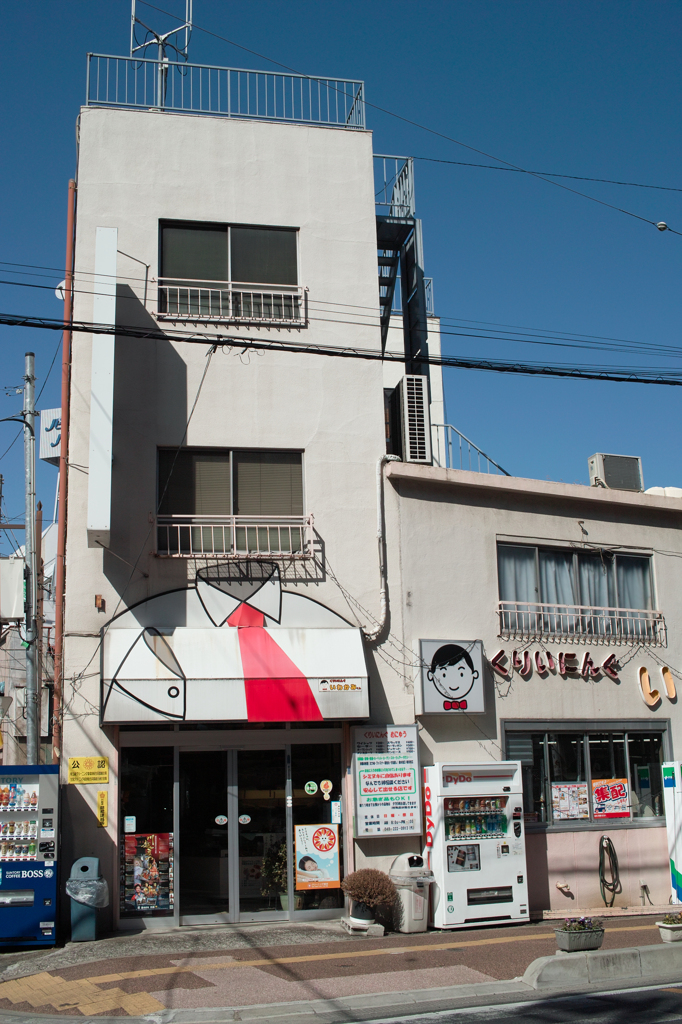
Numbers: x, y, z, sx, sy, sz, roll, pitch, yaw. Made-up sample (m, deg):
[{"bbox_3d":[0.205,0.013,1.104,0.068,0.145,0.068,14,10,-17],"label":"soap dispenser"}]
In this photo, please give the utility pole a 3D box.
[{"bbox_3d":[-4.002,1.429,15.082,0.140,7.410,0.140,-4,-13,-1],"label":"utility pole"}]

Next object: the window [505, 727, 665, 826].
[{"bbox_3d":[3.241,3.448,15.204,2.748,1.307,0.120,6,-15,-29],"label":"window"}]

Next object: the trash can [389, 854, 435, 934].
[{"bbox_3d":[0.785,4.222,12.968,0.360,0.825,0.360,5,-14,-26],"label":"trash can"}]

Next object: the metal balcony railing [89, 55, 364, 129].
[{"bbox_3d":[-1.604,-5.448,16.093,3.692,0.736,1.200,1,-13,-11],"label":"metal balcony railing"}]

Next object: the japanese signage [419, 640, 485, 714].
[{"bbox_3d":[1.298,1.980,13.920,0.867,0.883,0.169,5,-14,-25],"label":"japanese signage"}]

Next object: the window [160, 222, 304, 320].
[{"bbox_3d":[-1.424,-3.076,14.959,1.813,1.387,0.150,1,-13,-10],"label":"window"}]

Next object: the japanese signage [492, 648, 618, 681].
[{"bbox_3d":[2.825,1.980,15.235,2.113,0.300,0.100,6,-15,-29],"label":"japanese signage"}]

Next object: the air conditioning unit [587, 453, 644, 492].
[{"bbox_3d":[4.032,-0.532,17.103,0.745,0.538,0.270,3,-14,-19],"label":"air conditioning unit"}]

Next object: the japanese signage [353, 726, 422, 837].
[{"bbox_3d":[0.548,3.143,13.652,0.827,1.267,0.140,3,-13,-18],"label":"japanese signage"}]

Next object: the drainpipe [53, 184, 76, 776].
[{"bbox_3d":[-3.329,0.199,13.961,0.090,9.172,0.090,1,-13,-10],"label":"drainpipe"}]

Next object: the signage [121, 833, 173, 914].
[{"bbox_3d":[-2.179,4.054,13.120,0.586,0.830,0.020,1,-13,-11],"label":"signage"}]

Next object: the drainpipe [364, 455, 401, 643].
[{"bbox_3d":[0.517,0.426,14.380,0.542,2.345,0.140,1,-13,-10],"label":"drainpipe"}]

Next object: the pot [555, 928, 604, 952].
[{"bbox_3d":[2.319,4.143,11.311,0.423,0.178,0.244,4,-14,-23],"label":"pot"}]

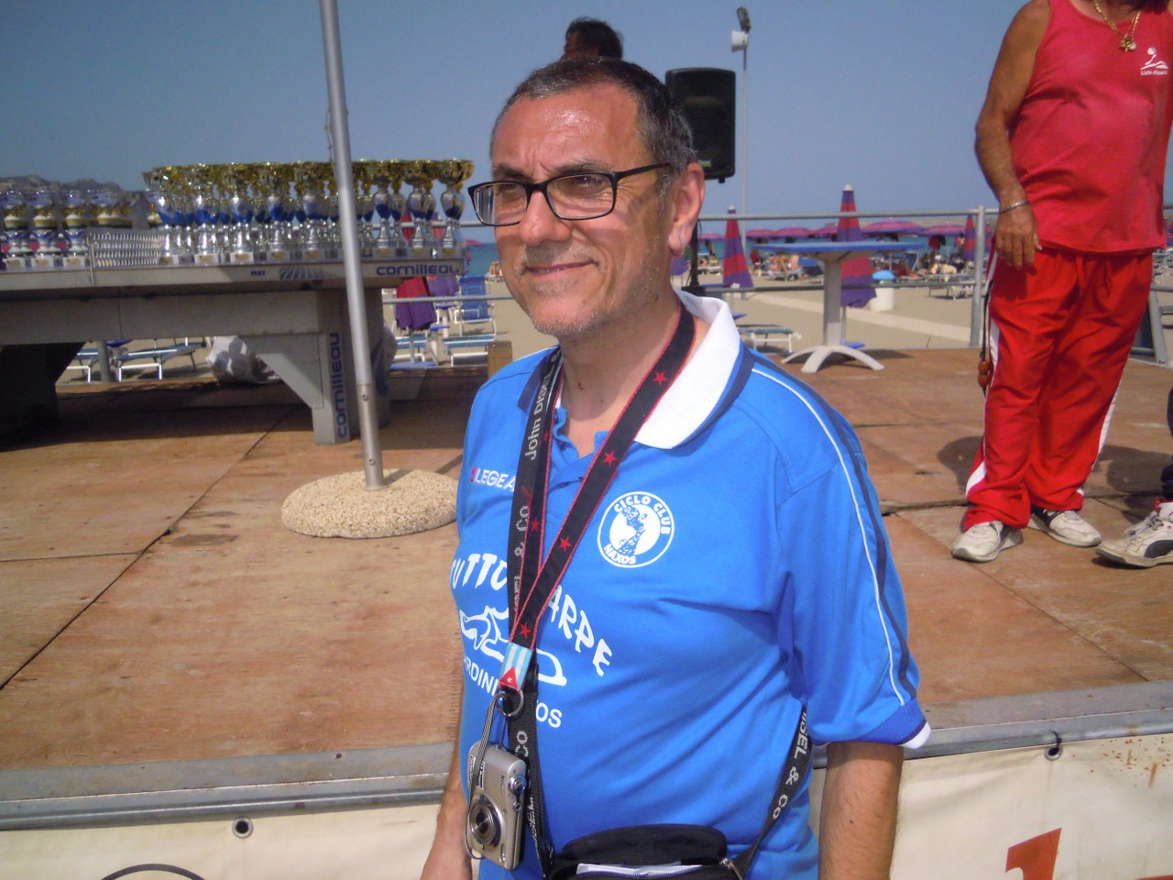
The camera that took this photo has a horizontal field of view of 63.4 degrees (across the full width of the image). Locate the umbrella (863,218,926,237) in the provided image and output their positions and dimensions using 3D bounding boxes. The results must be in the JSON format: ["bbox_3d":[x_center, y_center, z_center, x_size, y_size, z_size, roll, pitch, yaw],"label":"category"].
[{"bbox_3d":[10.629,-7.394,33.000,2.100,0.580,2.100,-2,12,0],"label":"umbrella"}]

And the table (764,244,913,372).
[{"bbox_3d":[1.586,-0.854,6.047,0.877,0.757,0.877,-6,13,-19],"label":"table"}]

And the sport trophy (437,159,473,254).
[{"bbox_3d":[-0.594,-0.979,4.019,0.125,0.398,0.119,-3,12,-6],"label":"sport trophy"}]

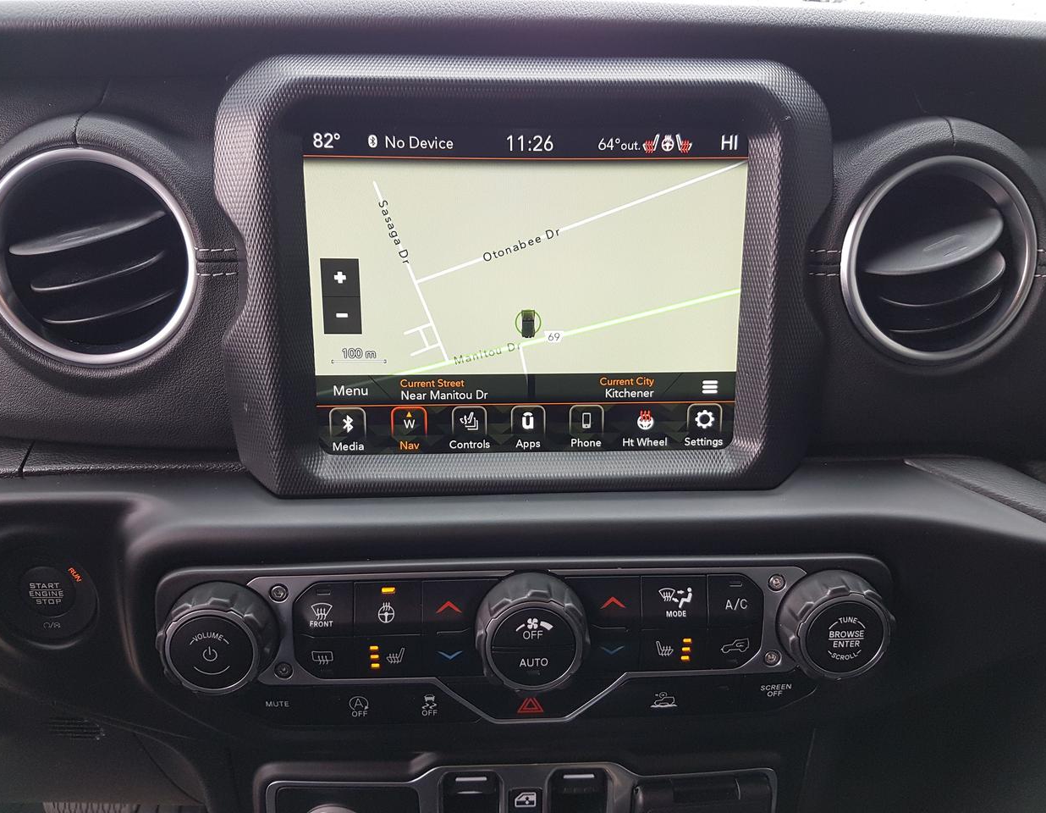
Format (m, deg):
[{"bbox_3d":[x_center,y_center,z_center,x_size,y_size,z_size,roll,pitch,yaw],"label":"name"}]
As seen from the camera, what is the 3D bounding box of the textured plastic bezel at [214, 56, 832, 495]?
[{"bbox_3d":[0.001,-0.048,0.325,0.230,0.167,0.036,-1,12,-3],"label":"textured plastic bezel"}]

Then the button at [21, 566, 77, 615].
[{"bbox_3d":[-0.192,0.074,0.332,0.023,0.022,0.010,-1,12,-3],"label":"button"}]

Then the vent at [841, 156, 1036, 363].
[{"bbox_3d":[0.164,-0.059,0.333,0.080,0.080,0.030,-1,9,-3],"label":"vent"}]

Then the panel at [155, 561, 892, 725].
[{"bbox_3d":[0.004,0.092,0.305,0.282,0.066,0.032,-1,6,-3],"label":"panel"}]

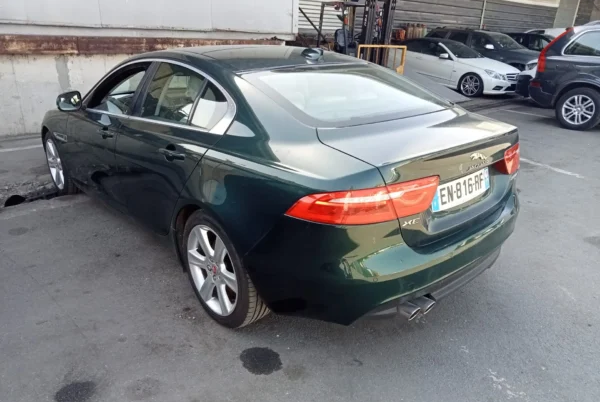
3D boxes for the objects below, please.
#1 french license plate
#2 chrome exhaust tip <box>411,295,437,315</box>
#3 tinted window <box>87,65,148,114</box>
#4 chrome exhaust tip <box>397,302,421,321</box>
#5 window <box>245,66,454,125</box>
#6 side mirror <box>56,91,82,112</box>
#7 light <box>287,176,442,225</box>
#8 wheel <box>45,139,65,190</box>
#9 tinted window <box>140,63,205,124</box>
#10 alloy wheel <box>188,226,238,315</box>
[{"bbox_3d":[0.790,-0.061,2.370,0.520,0.110,0.015,-17,12,-38],"label":"french license plate"},{"bbox_3d":[0.604,0.506,2.408,0.078,0.078,0.120,-17,26,-38],"label":"chrome exhaust tip"},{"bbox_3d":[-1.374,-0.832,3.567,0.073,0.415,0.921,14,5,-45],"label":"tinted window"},{"bbox_3d":[0.505,0.518,2.304,0.075,0.070,0.120,-16,25,-39],"label":"chrome exhaust tip"},{"bbox_3d":[0.299,-0.653,2.771,1.200,0.081,0.726,-16,45,-38],"label":"window"},{"bbox_3d":[-1.787,-0.777,3.781,0.220,0.155,0.140,-17,26,-38],"label":"side mirror"},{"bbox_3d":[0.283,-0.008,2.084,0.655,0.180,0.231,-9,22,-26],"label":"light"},{"bbox_3d":[-2.280,-0.368,4.707,0.190,0.502,0.502,-17,26,-37],"label":"wheel"},{"bbox_3d":[-0.771,-0.640,2.906,0.060,0.351,0.657,14,5,-45],"label":"tinted window"},{"bbox_3d":[-0.412,0.358,2.701,0.190,0.502,0.502,-17,26,-38],"label":"alloy wheel"}]

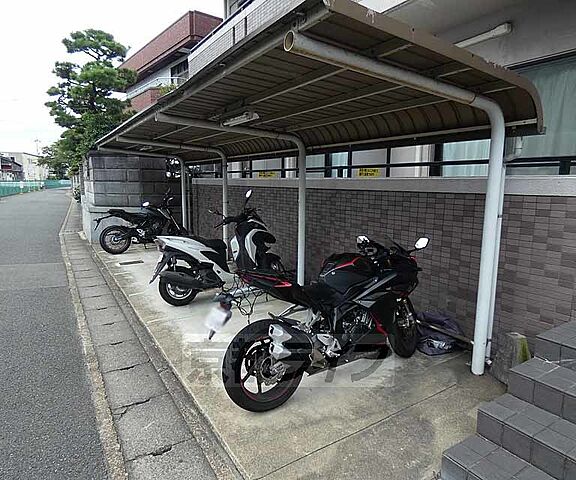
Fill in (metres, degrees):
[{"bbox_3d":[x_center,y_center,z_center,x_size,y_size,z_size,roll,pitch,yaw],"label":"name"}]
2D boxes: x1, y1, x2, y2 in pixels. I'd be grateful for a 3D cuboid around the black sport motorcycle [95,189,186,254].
[{"bbox_3d":[-3.032,-0.349,7.379,1.980,1.220,0.790,-5,11,-27],"label":"black sport motorcycle"}]

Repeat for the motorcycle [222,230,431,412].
[{"bbox_3d":[0.369,0.529,2.586,2.040,1.080,0.740,-6,11,-29],"label":"motorcycle"}]

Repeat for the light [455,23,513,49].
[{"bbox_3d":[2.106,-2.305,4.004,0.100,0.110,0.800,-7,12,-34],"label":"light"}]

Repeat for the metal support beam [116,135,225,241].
[{"bbox_3d":[-1.921,-0.608,6.087,1.830,2.180,0.090,-7,12,-34],"label":"metal support beam"}]

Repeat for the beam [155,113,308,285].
[{"bbox_3d":[-0.533,-0.247,4.052,1.850,2.180,0.090,-7,12,-34],"label":"beam"}]

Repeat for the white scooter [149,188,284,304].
[{"bbox_3d":[-0.830,0.093,4.545,1.900,1.340,0.780,-8,13,-37],"label":"white scooter"}]

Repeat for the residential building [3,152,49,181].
[{"bbox_3d":[-61.000,-16.427,80.000,8.000,7.500,14.000,-5,11,-24],"label":"residential building"}]

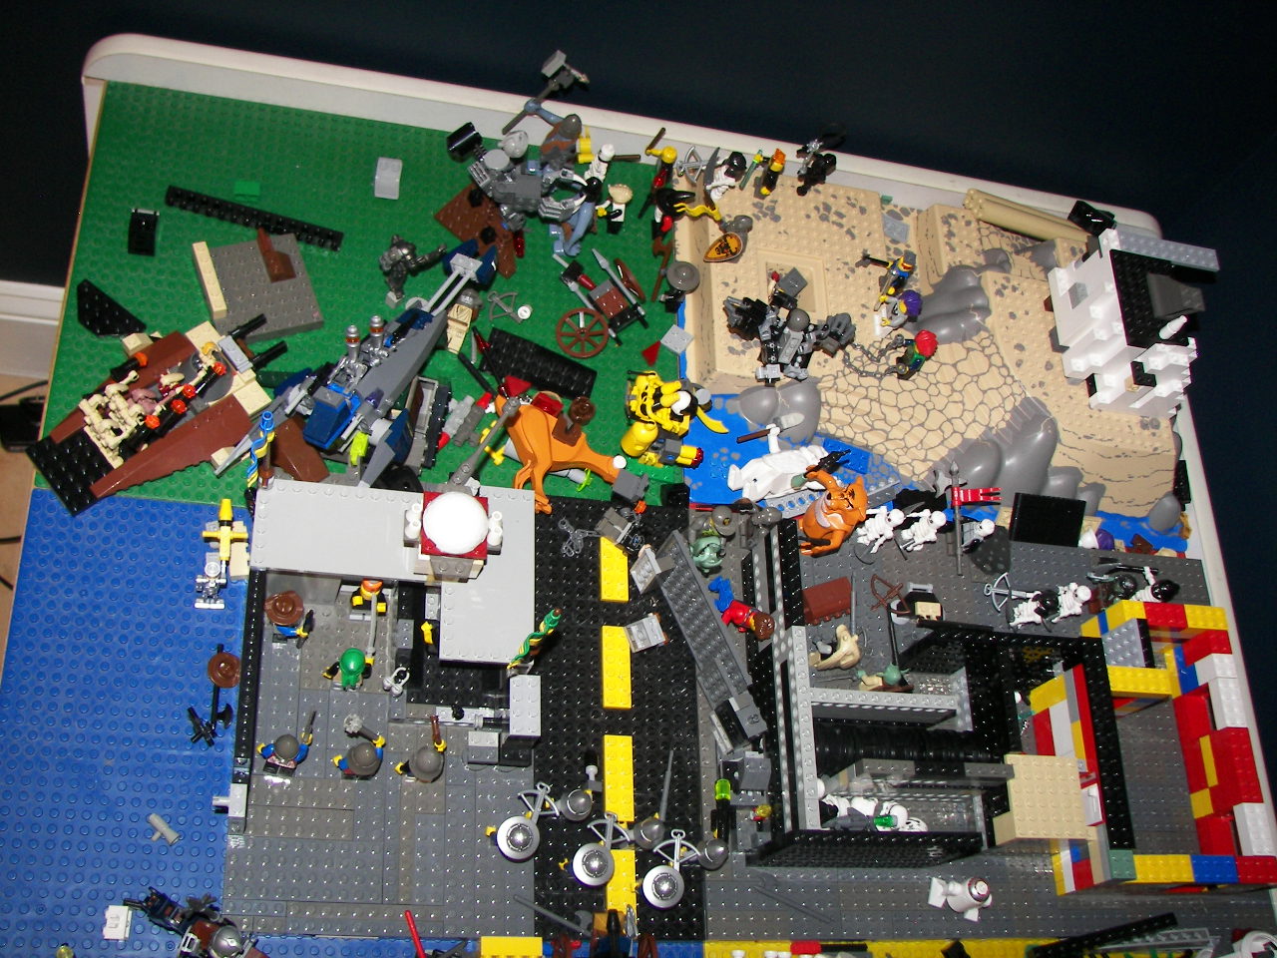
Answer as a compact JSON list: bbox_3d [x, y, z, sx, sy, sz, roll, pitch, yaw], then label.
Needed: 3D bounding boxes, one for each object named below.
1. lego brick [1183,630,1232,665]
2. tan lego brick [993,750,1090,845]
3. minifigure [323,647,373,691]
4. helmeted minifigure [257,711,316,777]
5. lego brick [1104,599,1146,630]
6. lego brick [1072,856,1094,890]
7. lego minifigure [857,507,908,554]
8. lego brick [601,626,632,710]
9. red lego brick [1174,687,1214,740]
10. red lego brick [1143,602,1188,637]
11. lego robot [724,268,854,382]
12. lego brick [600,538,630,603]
[{"bbox_3d":[0.373,0.112,0.872,0.016,0.029,0.016,6,65,-15],"label":"lego brick"},{"bbox_3d":[0.233,0.189,0.777,0.049,0.024,0.049,6,64,-15],"label":"tan lego brick"},{"bbox_3d":[-0.154,0.101,0.705,0.024,0.041,0.016,6,65,-15],"label":"minifigure"},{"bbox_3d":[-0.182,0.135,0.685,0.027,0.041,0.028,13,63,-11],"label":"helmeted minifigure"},{"bbox_3d":[0.312,0.089,0.850,0.016,0.020,0.016,6,65,-15],"label":"lego brick"},{"bbox_3d":[0.261,0.226,0.759,0.016,0.019,0.016,6,64,-15],"label":"lego brick"},{"bbox_3d":[0.154,0.032,0.840,0.020,0.041,0.025,-5,67,-19],"label":"lego minifigure"},{"bbox_3d":[-0.013,0.110,0.775,0.016,0.005,0.048,6,64,-15],"label":"lego brick"},{"bbox_3d":[0.369,0.157,0.874,0.016,0.029,0.032,6,65,-15],"label":"red lego brick"},{"bbox_3d":[0.334,0.089,0.847,0.032,0.011,0.016,6,64,-15],"label":"red lego brick"},{"bbox_3d":[0.096,-0.094,0.828,0.084,0.051,0.056,6,64,-15],"label":"lego robot"},{"bbox_3d":[-0.014,0.050,0.787,0.016,0.005,0.047,6,65,-15],"label":"lego brick"}]

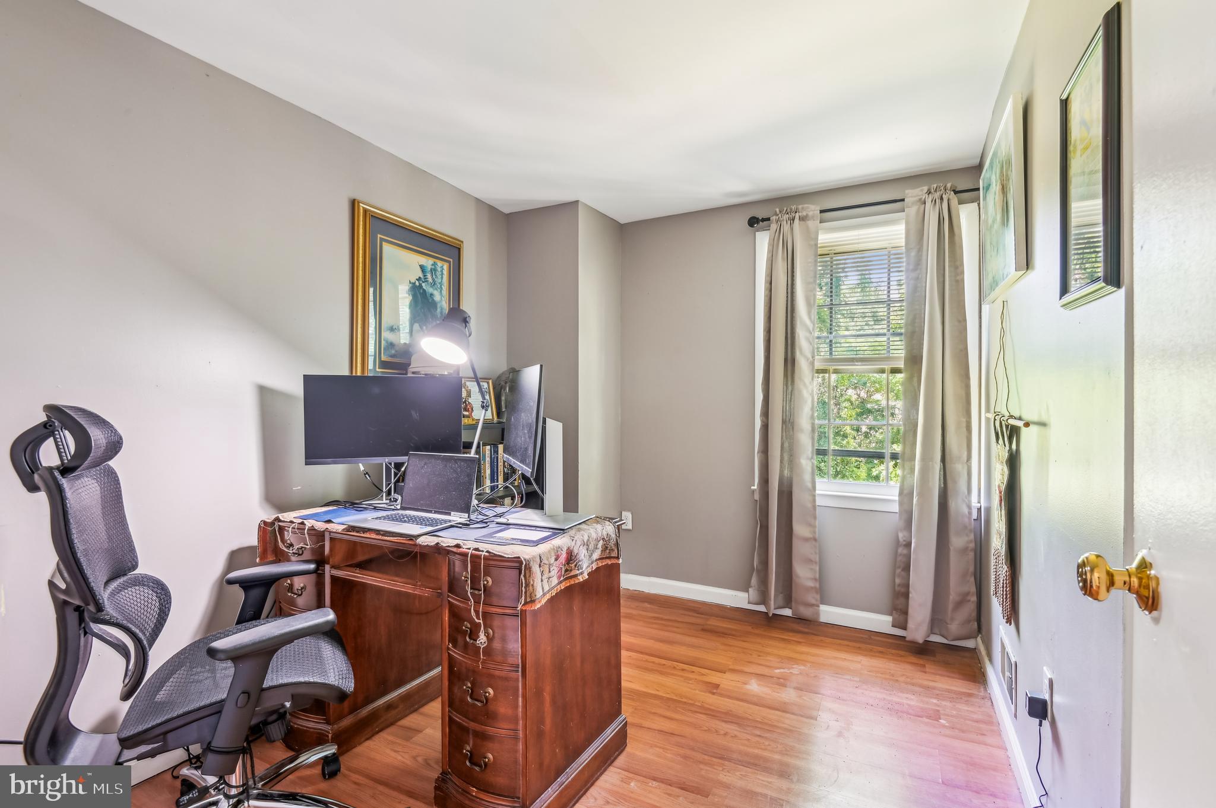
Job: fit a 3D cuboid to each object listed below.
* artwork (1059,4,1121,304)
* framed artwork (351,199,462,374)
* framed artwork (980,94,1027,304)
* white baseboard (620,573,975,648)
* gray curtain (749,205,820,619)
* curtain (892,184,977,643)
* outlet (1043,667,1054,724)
[{"bbox_3d":[0.947,-0.450,1.074,0.025,0.490,0.330,0,0,29],"label":"artwork"},{"bbox_3d":[-0.975,-0.474,2.708,0.032,0.880,0.675,0,0,28],"label":"framed artwork"},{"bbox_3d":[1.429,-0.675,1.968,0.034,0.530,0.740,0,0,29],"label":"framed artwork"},{"bbox_3d":[0.967,1.181,3.133,1.960,0.100,0.016,0,0,26],"label":"white baseboard"},{"bbox_3d":[0.994,0.046,3.045,0.370,2.270,0.110,0,0,26],"label":"gray curtain"},{"bbox_3d":[1.649,0.059,2.729,0.360,2.280,0.110,0,0,26],"label":"curtain"},{"bbox_3d":[1.115,0.736,1.368,0.008,0.115,0.070,0,0,29],"label":"outlet"}]

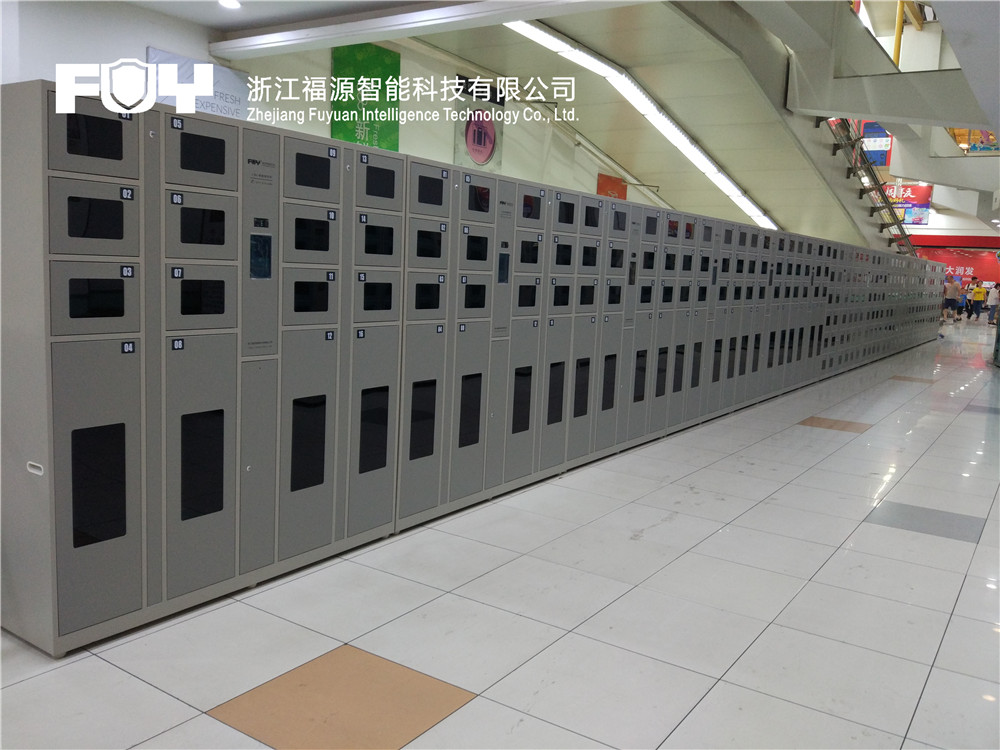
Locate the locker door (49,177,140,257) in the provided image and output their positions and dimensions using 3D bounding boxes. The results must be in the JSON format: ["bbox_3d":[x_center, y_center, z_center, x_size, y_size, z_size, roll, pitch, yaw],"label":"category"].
[{"bbox_3d":[-1.379,-0.528,2.740,0.040,0.245,0.308,8,9,34],"label":"locker door"}]

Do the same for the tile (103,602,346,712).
[{"bbox_3d":[-0.965,0.960,2.847,0.590,0.010,0.590,8,9,34],"label":"tile"}]

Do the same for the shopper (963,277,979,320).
[{"bbox_3d":[19.535,-3.185,33.500,0.540,1.740,0.420,7,9,30],"label":"shopper"}]

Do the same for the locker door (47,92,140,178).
[{"bbox_3d":[-1.343,-0.785,2.668,0.020,0.244,0.308,8,9,34],"label":"locker door"}]

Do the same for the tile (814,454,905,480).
[{"bbox_3d":[2.746,0.712,6.143,0.600,0.012,0.600,7,9,34],"label":"tile"}]

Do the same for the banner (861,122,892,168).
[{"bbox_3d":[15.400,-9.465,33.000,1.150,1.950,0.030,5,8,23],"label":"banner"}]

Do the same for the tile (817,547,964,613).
[{"bbox_3d":[1.858,0.973,3.856,0.600,0.012,0.600,7,9,34],"label":"tile"}]

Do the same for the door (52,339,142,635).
[{"bbox_3d":[-1.422,0.388,2.872,0.020,1.023,0.311,7,9,34],"label":"door"}]

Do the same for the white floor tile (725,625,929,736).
[{"bbox_3d":[1.174,1.077,2.879,0.600,0.012,0.600,8,9,34],"label":"white floor tile"}]

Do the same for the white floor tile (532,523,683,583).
[{"bbox_3d":[0.536,0.895,4.045,0.600,0.012,0.600,8,9,34],"label":"white floor tile"}]

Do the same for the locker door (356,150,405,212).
[{"bbox_3d":[-0.567,-0.899,3.794,0.020,0.245,0.314,7,9,34],"label":"locker door"}]

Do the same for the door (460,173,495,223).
[{"bbox_3d":[-0.121,-0.978,4.501,0.020,0.251,0.322,7,9,34],"label":"door"}]

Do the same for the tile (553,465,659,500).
[{"bbox_3d":[0.708,0.717,5.265,0.590,0.010,0.590,8,9,34],"label":"tile"}]

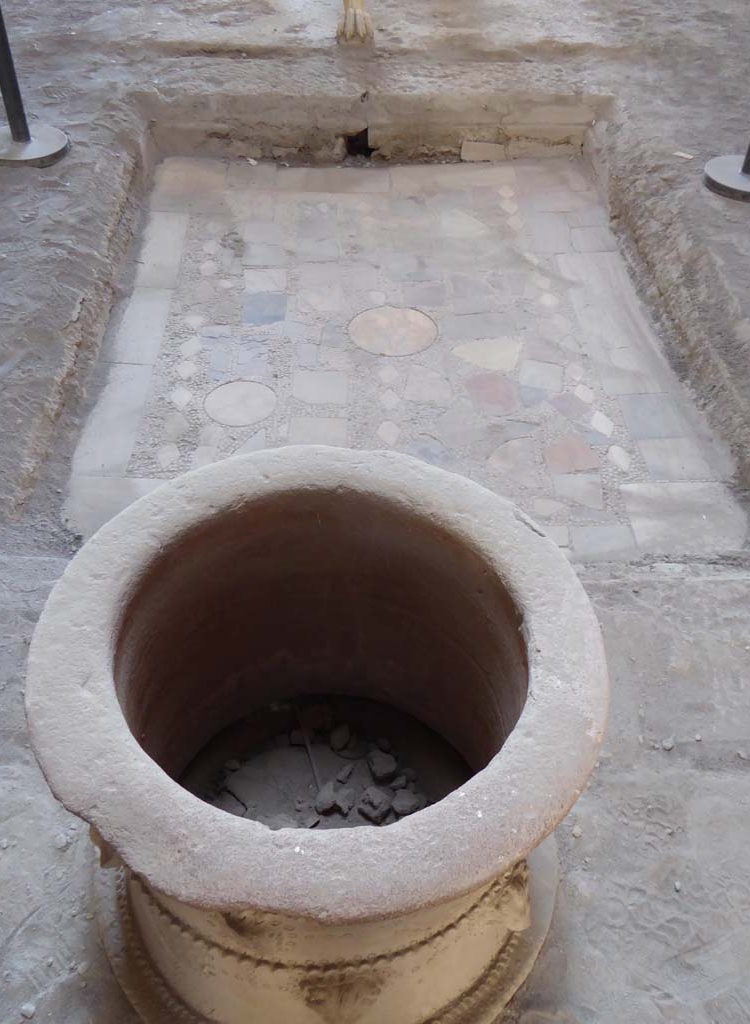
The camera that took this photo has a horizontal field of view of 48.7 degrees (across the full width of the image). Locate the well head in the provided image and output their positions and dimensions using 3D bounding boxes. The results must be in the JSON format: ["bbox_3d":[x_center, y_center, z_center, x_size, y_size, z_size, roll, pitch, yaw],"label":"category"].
[{"bbox_3d":[-0.068,0.331,1.178,0.720,0.540,0.720,3,46,0],"label":"well head"}]

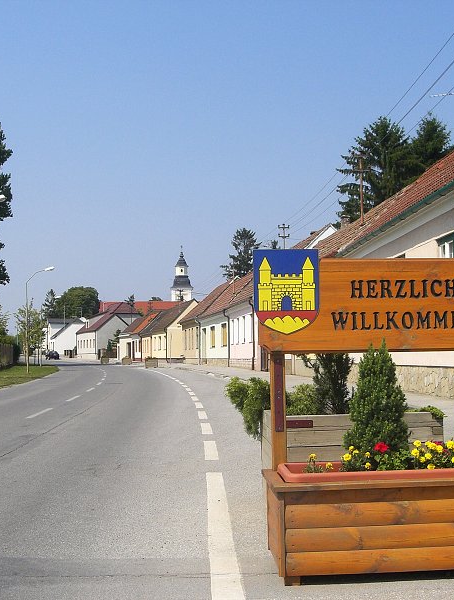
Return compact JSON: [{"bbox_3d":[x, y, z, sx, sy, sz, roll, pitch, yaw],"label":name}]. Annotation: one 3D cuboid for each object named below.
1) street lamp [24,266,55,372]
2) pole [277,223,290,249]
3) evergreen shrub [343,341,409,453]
[{"bbox_3d":[-11.743,1.265,55.000,1.754,6.701,0.350,0,-4,-12],"label":"street lamp"},{"bbox_3d":[3.719,-3.278,57.000,0.720,3.440,0.200,-1,-4,-4],"label":"pole"},{"bbox_3d":[0.786,0.529,4.634,0.352,0.651,0.352,-1,-4,-4],"label":"evergreen shrub"}]

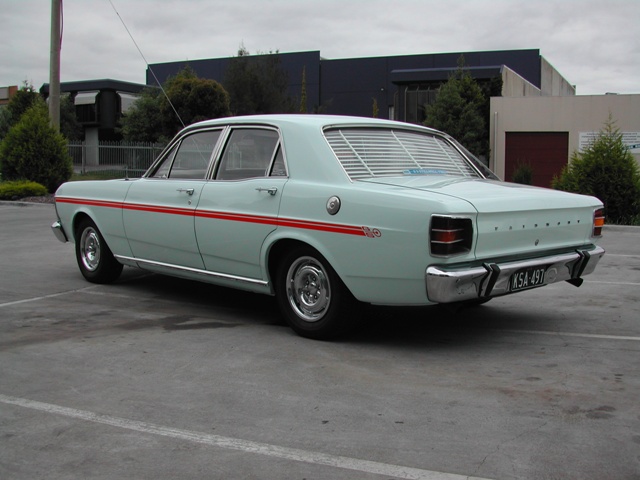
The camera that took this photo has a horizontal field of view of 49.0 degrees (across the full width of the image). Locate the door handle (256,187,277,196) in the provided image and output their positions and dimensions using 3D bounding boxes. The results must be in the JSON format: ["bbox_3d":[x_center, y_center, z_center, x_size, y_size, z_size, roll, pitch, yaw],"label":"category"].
[{"bbox_3d":[-0.327,-0.292,4.201,0.050,0.050,0.188,-5,7,-43],"label":"door handle"}]

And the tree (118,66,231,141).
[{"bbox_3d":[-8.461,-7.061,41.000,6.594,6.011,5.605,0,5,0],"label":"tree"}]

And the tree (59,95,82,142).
[{"bbox_3d":[-14.432,-6.120,40.000,1.822,4.327,1.822,0,5,0],"label":"tree"}]

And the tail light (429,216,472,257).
[{"bbox_3d":[0.632,-0.018,3.394,0.250,0.190,0.110,-5,7,-43],"label":"tail light"}]

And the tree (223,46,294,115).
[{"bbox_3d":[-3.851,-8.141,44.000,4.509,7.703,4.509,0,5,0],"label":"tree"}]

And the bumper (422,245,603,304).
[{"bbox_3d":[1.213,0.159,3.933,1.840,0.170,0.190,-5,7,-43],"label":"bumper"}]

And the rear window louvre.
[{"bbox_3d":[0.570,-0.549,4.551,1.250,0.440,0.090,-5,-38,-43],"label":"rear window louvre"}]

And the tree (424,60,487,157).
[{"bbox_3d":[6.994,-6.123,36.000,3.279,6.456,3.279,0,5,0],"label":"tree"}]

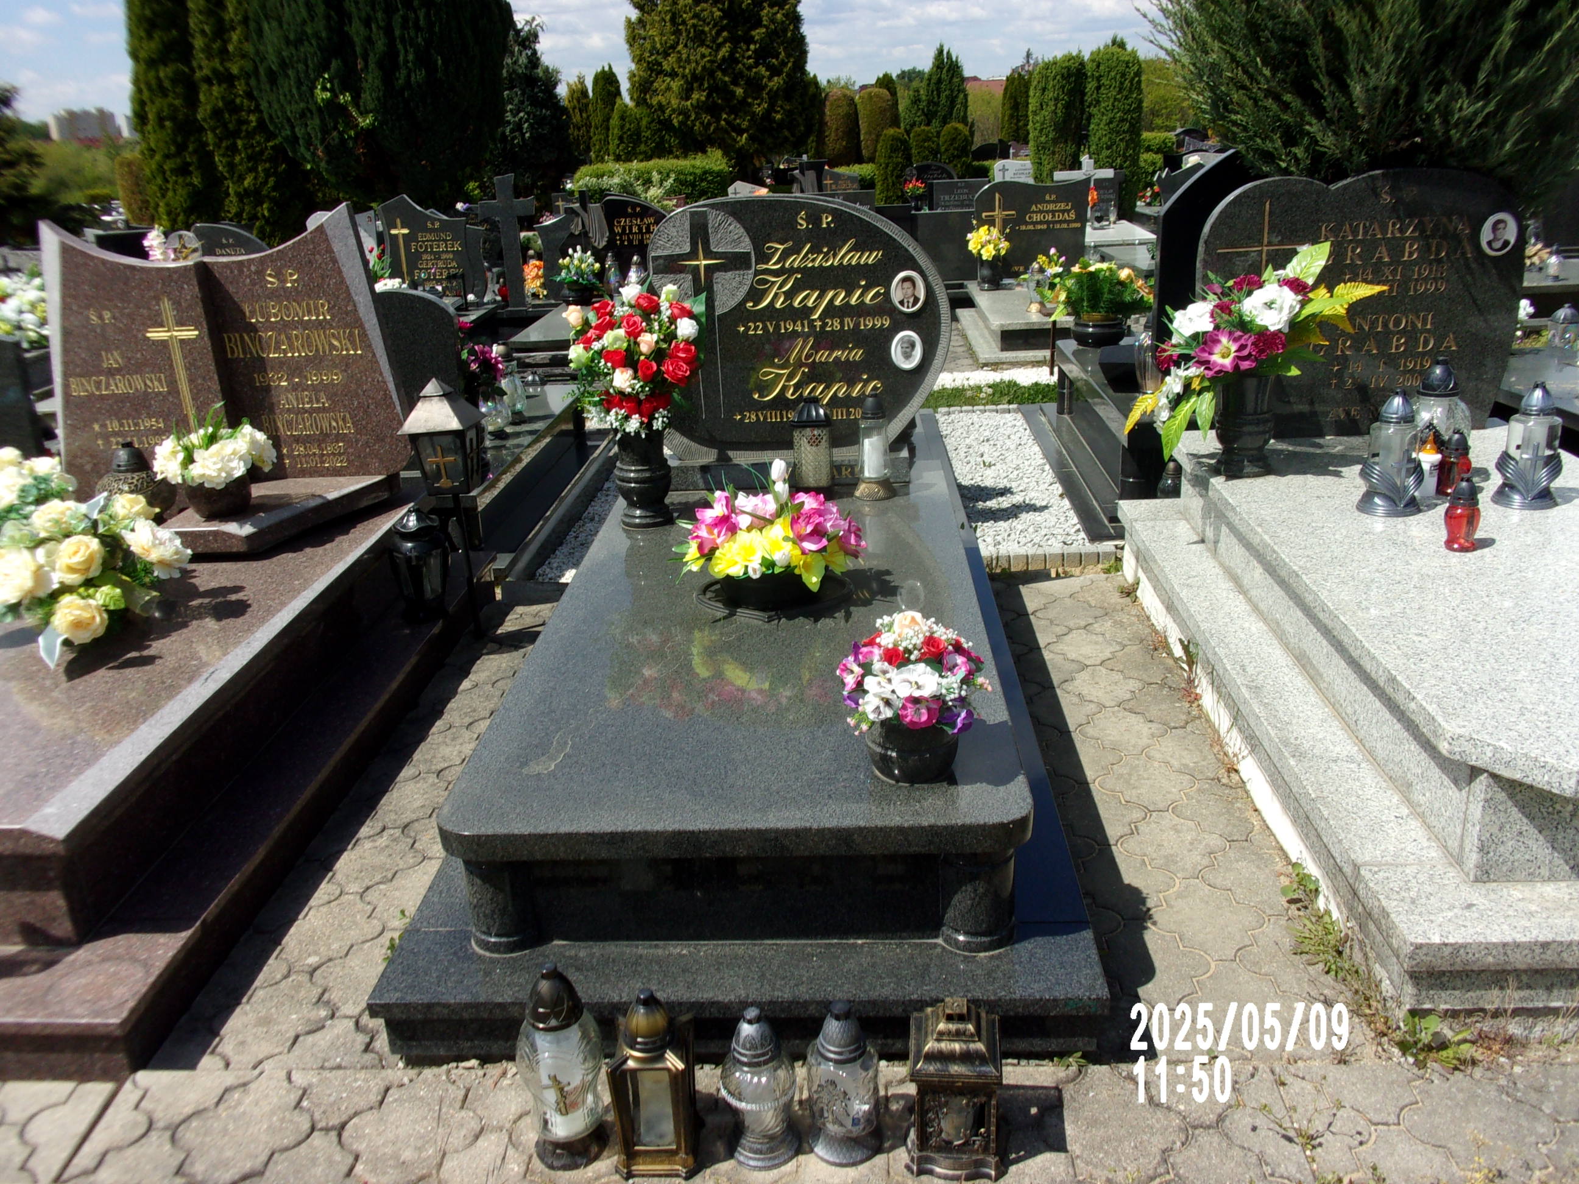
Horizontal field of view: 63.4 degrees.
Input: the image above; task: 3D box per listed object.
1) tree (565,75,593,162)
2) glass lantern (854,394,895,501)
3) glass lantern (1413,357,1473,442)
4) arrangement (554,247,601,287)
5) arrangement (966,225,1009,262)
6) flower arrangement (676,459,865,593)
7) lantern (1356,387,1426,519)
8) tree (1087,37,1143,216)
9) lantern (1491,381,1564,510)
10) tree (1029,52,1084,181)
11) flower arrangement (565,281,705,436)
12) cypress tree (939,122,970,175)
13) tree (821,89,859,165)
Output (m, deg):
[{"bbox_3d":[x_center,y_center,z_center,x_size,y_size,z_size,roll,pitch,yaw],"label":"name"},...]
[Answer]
[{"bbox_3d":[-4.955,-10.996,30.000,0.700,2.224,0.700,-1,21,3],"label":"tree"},{"bbox_3d":[0.243,-0.422,3.686,0.115,0.294,0.115,-1,20,3],"label":"glass lantern"},{"bbox_3d":[1.651,-0.434,3.224,0.127,0.319,0.127,-1,21,3],"label":"glass lantern"},{"bbox_3d":[-1.540,-2.362,9.301,0.340,0.288,0.272,-1,20,3],"label":"arrangement"},{"bbox_3d":[1.408,-2.475,9.058,0.303,0.245,0.243,-1,20,3],"label":"arrangement"},{"bbox_3d":[-0.043,-0.169,2.932,0.430,0.275,0.270,-1,20,3],"label":"flower arrangement"},{"bbox_3d":[1.480,-0.349,3.135,0.165,0.295,0.155,-1,20,3],"label":"lantern"},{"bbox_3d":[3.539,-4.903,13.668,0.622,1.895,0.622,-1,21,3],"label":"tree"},{"bbox_3d":[1.769,-0.353,3.039,0.138,0.291,0.130,6,23,22],"label":"lantern"},{"bbox_3d":[2.905,-4.825,13.684,0.609,1.789,0.609,-1,21,3],"label":"tree"},{"bbox_3d":[-0.364,-0.551,3.017,0.332,0.374,0.310,-1,21,3],"label":"flower arrangement"},{"bbox_3d":[2.438,-6.251,18.931,0.451,1.360,0.451,-1,20,3],"label":"cypress tree"},{"bbox_3d":[1.022,-9.149,25.500,0.739,1.716,0.739,-1,21,3],"label":"tree"}]

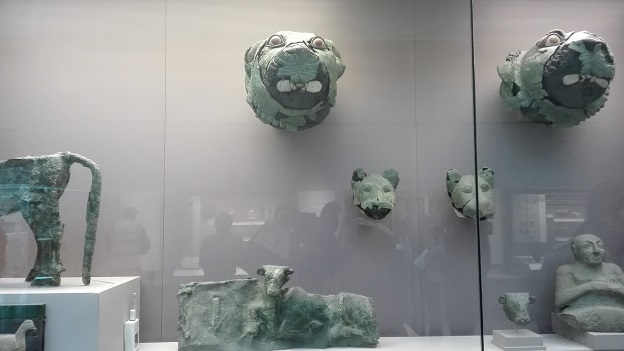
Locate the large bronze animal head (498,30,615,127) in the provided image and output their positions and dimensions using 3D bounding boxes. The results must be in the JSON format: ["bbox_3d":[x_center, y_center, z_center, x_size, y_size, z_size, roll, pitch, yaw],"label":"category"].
[{"bbox_3d":[0.915,-0.363,1.685,0.375,0.355,0.290,0,-3,-5],"label":"large bronze animal head"}]

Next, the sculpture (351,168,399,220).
[{"bbox_3d":[0.244,0.072,1.700,0.183,0.200,0.160,-1,-3,1],"label":"sculpture"}]

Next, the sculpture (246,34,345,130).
[{"bbox_3d":[-0.061,-0.346,1.650,0.375,0.355,0.290,0,-3,-3],"label":"sculpture"}]

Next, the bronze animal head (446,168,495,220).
[{"bbox_3d":[0.621,0.072,1.710,0.183,0.200,0.160,0,-3,-4],"label":"bronze animal head"}]

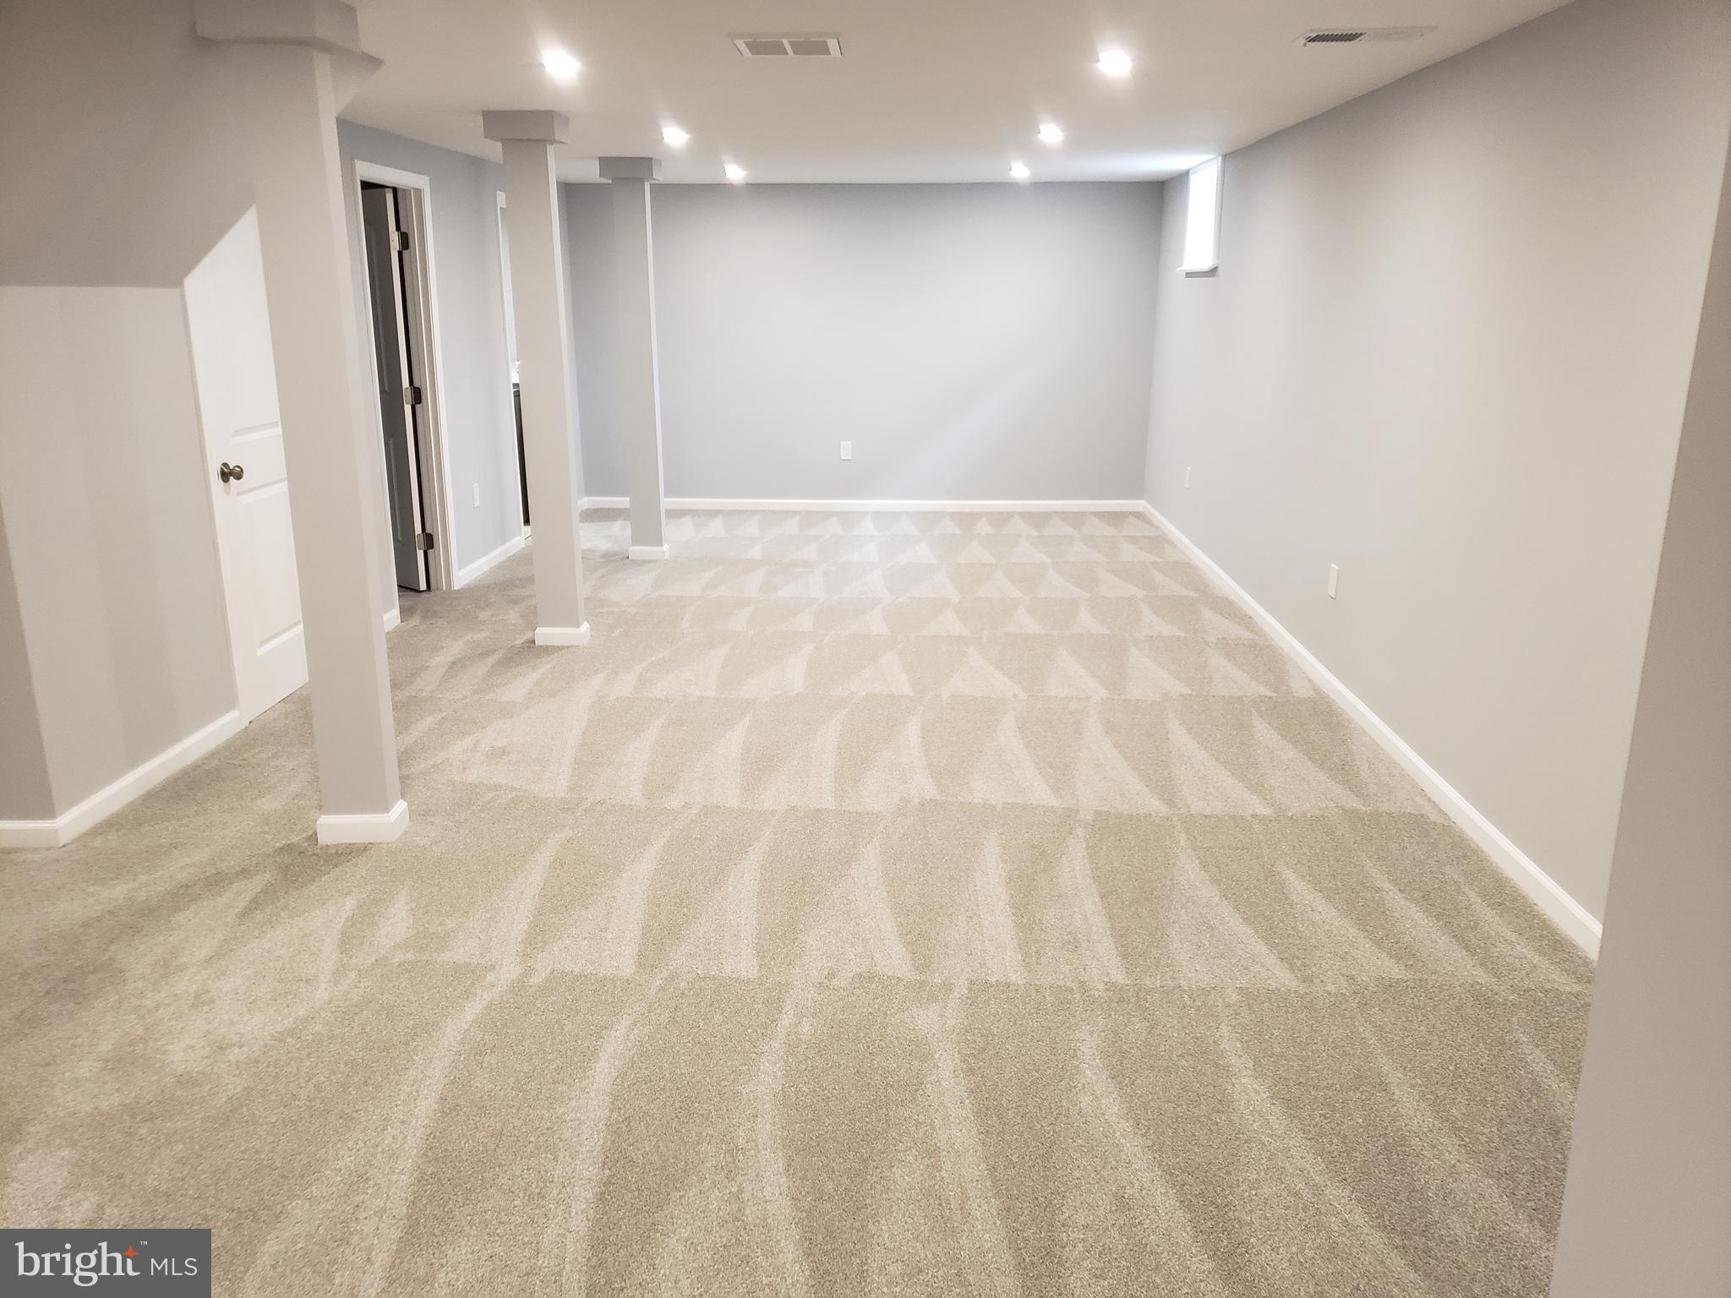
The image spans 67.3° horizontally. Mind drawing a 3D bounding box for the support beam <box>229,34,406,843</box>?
[{"bbox_3d":[-1.488,-0.490,3.583,0.205,2.175,0.135,1,15,2],"label":"support beam"}]

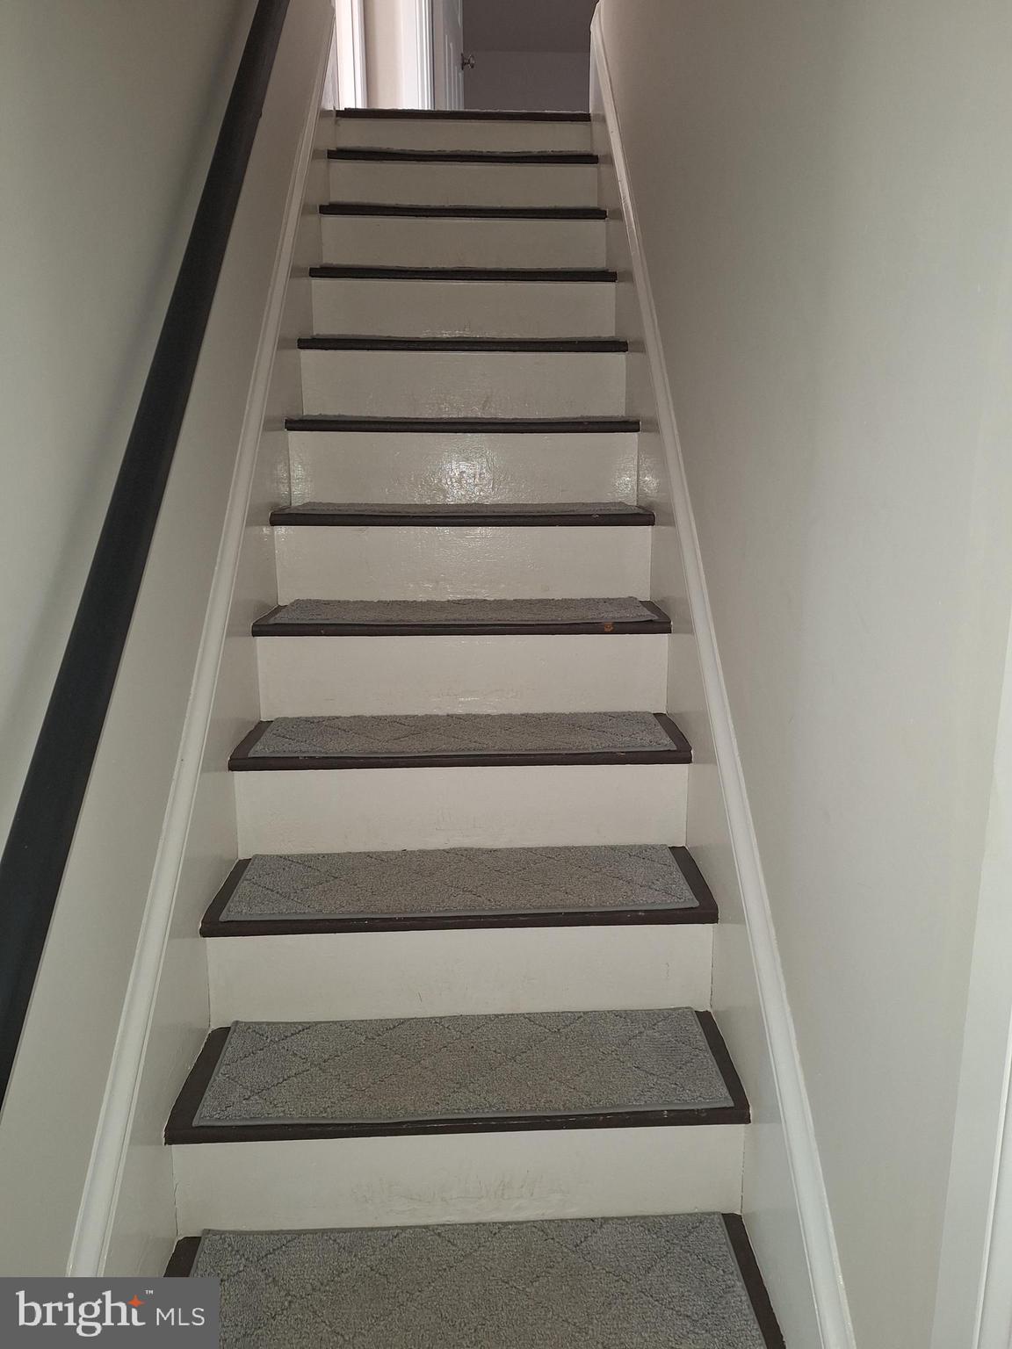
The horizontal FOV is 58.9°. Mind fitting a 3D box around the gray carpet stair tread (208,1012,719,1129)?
[{"bbox_3d":[-0.065,0.583,1.351,0.746,0.011,0.232,-1,13,-3],"label":"gray carpet stair tread"}]

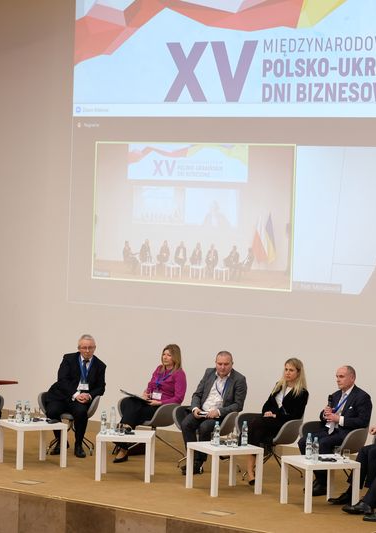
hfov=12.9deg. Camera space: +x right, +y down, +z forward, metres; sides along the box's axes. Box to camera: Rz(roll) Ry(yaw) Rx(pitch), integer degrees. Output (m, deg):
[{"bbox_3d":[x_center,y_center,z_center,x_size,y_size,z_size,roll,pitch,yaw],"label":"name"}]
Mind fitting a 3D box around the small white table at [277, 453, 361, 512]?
[{"bbox_3d":[1.243,2.039,15.687,0.550,0.450,0.550,1,3,-23],"label":"small white table"}]

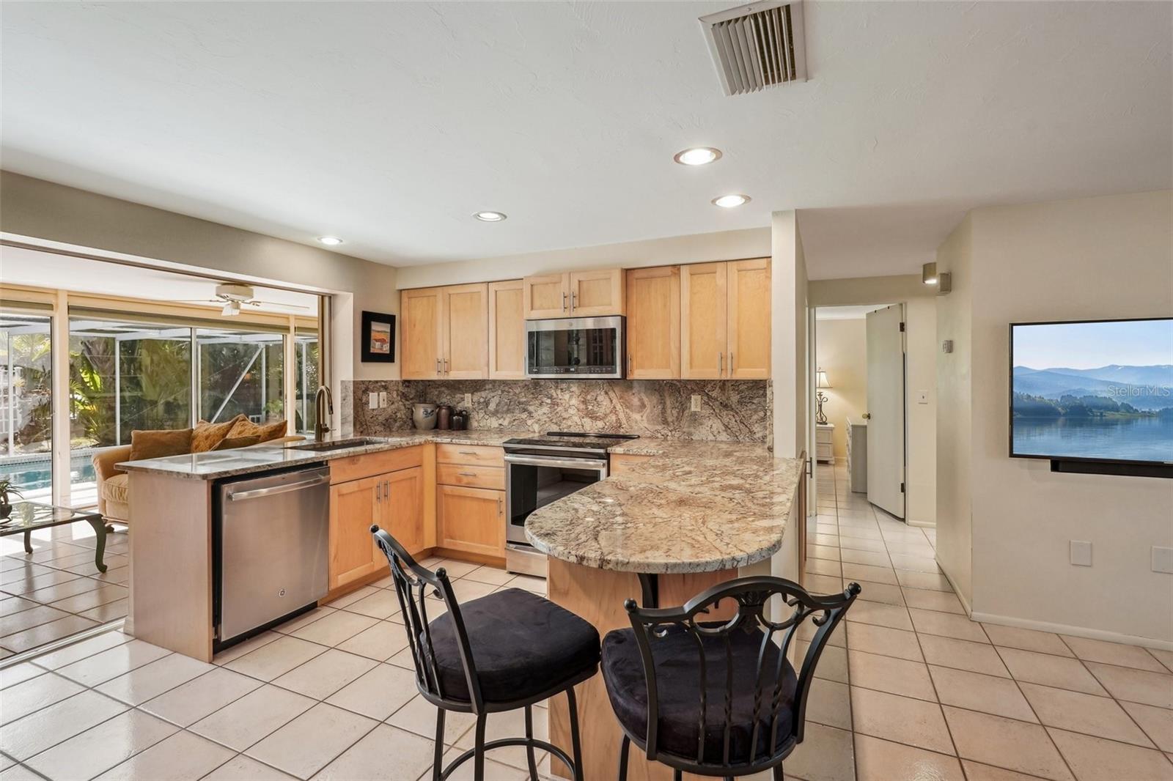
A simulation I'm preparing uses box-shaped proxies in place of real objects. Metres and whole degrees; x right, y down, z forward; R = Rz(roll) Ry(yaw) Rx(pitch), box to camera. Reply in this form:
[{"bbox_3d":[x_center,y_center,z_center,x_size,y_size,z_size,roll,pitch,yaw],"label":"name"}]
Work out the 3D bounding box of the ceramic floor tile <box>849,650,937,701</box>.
[{"bbox_3d":[1.399,1.313,2.404,0.331,0.010,0.331,0,1,25],"label":"ceramic floor tile"}]

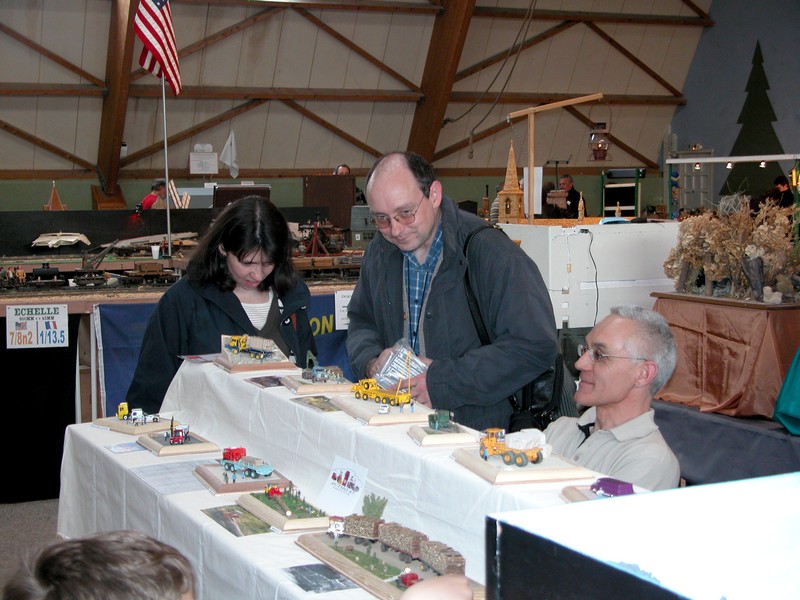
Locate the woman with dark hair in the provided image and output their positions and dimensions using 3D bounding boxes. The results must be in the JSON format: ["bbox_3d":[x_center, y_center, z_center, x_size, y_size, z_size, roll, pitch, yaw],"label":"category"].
[{"bbox_3d":[-0.510,0.490,4.130,0.520,1.580,0.420,-3,7,-22],"label":"woman with dark hair"}]

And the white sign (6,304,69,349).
[{"bbox_3d":[-1.775,0.132,7.020,0.297,0.210,0.010,-2,6,-15],"label":"white sign"}]

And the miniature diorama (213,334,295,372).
[{"bbox_3d":[-0.400,0.140,3.940,0.200,0.085,0.210,-2,7,-19],"label":"miniature diorama"}]

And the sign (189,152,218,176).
[{"bbox_3d":[-2.240,-1.555,16.400,0.320,0.236,0.015,-1,6,-13],"label":"sign"}]

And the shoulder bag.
[{"bbox_3d":[0.292,0.106,3.520,0.300,0.560,0.220,-5,8,-37],"label":"shoulder bag"}]

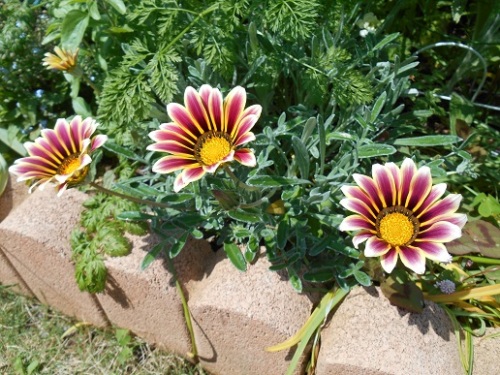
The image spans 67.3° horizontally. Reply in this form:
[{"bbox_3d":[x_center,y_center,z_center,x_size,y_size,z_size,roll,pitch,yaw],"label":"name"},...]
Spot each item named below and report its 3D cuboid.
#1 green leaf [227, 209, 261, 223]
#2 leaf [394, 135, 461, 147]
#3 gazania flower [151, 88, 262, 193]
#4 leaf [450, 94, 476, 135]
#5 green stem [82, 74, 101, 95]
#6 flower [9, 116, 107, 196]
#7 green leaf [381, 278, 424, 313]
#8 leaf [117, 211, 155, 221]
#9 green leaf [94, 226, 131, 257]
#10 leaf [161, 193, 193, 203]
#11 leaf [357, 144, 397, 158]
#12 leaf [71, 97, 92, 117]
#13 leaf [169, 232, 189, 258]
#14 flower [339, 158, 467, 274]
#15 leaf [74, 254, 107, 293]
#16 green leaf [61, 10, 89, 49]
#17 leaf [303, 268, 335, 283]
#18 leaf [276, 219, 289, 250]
[{"bbox_3d":[-0.006,0.026,0.348,0.033,0.006,0.009,16,51,13],"label":"green leaf"},{"bbox_3d":[0.183,-0.048,0.388,0.066,0.007,0.014,-2,41,4],"label":"leaf"},{"bbox_3d":[-0.037,-0.040,0.305,0.093,0.032,0.088,25,78,28],"label":"gazania flower"},{"bbox_3d":[0.262,-0.091,0.465,0.024,0.010,0.058,19,79,26],"label":"leaf"},{"bbox_3d":[-0.202,-0.131,0.477,0.006,0.029,0.006,-40,10,0],"label":"green stem"},{"bbox_3d":[-0.181,-0.029,0.355,0.088,0.040,0.088,32,73,33],"label":"flower"},{"bbox_3d":[0.119,0.084,0.292,0.027,0.008,0.033,-30,58,-26],"label":"green leaf"},{"bbox_3d":[-0.107,0.026,0.350,0.037,0.006,0.011,5,42,6],"label":"leaf"},{"bbox_3d":[-0.124,0.049,0.338,0.042,0.012,0.024,27,52,24],"label":"green leaf"},{"bbox_3d":[-0.069,0.009,0.358,0.032,0.006,0.011,-10,47,-10],"label":"leaf"},{"bbox_3d":[0.128,-0.036,0.378,0.038,0.007,0.015,-2,45,8],"label":"leaf"},{"bbox_3d":[-0.210,-0.100,0.470,0.017,0.008,0.039,-35,78,-24],"label":"leaf"},{"bbox_3d":[-0.063,0.051,0.330,0.009,0.006,0.028,22,62,20],"label":"leaf"},{"bbox_3d":[0.118,0.022,0.290,0.095,0.030,0.090,20,69,23],"label":"flower"},{"bbox_3d":[-0.156,0.085,0.370,0.031,0.014,0.037,-1,74,-8],"label":"leaf"},{"bbox_3d":[-0.260,-0.234,0.560,0.034,0.012,0.074,12,74,-6],"label":"green leaf"},{"bbox_3d":[0.063,0.081,0.343,0.030,0.006,0.014,1,45,-10],"label":"leaf"},{"bbox_3d":[0.029,0.043,0.335,0.010,0.006,0.028,7,64,3],"label":"leaf"}]

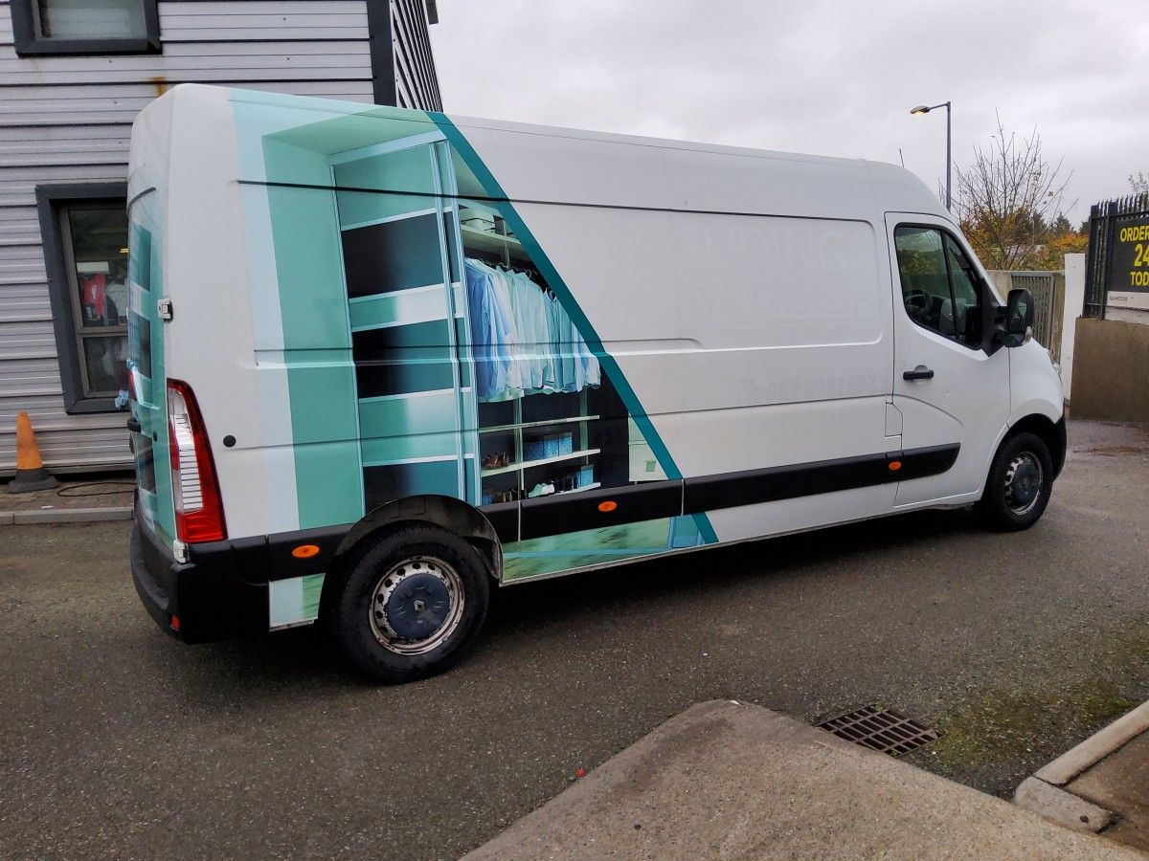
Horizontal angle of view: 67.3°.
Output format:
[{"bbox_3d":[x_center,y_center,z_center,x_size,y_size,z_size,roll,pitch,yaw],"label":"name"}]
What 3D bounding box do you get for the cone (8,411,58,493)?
[{"bbox_3d":[-5.206,0.174,8.242,0.400,0.730,0.400,-6,10,-26],"label":"cone"}]

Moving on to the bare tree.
[{"bbox_3d":[9.150,-3.967,18.440,2.800,5.500,2.800,3,10,27],"label":"bare tree"}]

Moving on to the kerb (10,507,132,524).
[{"bbox_3d":[-4.157,0.717,7.204,0.940,0.120,0.120,-3,9,-4],"label":"kerb"}]

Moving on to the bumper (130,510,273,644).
[{"bbox_3d":[-1.843,0.492,3.970,0.430,0.420,2.030,-6,10,-31],"label":"bumper"}]

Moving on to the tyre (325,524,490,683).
[{"bbox_3d":[-0.702,0.720,3.690,0.685,0.685,0.225,-6,10,-31],"label":"tyre"}]

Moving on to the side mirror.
[{"bbox_3d":[2.613,-0.679,5.237,0.190,0.370,0.250,-6,10,-31],"label":"side mirror"}]

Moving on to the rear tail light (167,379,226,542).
[{"bbox_3d":[-1.367,0.110,3.103,0.190,0.620,0.160,-6,10,-31],"label":"rear tail light"}]

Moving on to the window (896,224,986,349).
[{"bbox_3d":[2.203,-0.863,5.200,0.782,0.751,0.060,-5,0,-30],"label":"window"}]

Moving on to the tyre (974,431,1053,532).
[{"bbox_3d":[2.997,0.359,5.917,0.685,0.685,0.225,-6,10,-31],"label":"tyre"}]

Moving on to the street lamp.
[{"bbox_3d":[10.181,-5.888,24.898,1.100,6.700,0.250,7,13,44],"label":"street lamp"}]

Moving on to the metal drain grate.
[{"bbox_3d":[1.155,1.146,3.247,0.350,0.040,0.320,-6,10,-31],"label":"metal drain grate"}]

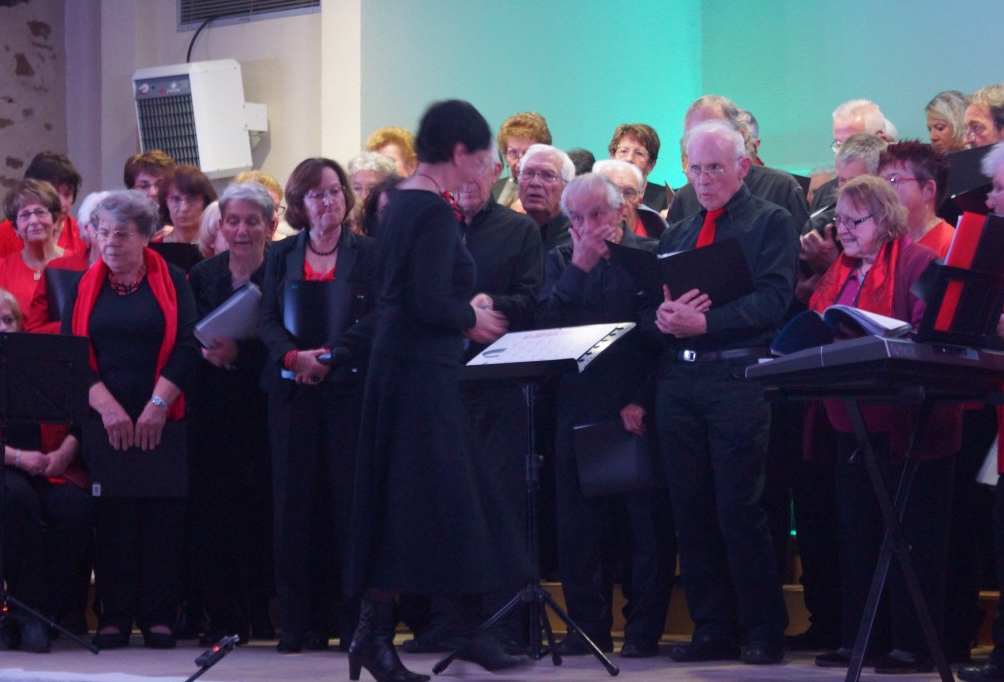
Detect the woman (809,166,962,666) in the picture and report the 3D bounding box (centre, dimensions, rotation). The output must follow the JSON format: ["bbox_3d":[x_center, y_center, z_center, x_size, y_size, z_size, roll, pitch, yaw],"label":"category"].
[{"bbox_3d":[1.186,0.250,6.699,0.490,1.542,0.400,-2,-4,36],"label":"woman"}]

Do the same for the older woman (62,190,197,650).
[{"bbox_3d":[-1.295,0.261,7.440,0.470,1.580,0.360,-1,-3,7],"label":"older woman"}]

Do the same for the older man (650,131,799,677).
[{"bbox_3d":[0.706,0.153,6.925,0.500,1.750,0.400,-2,-3,27],"label":"older man"}]

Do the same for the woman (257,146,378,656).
[{"bbox_3d":[-0.624,0.205,7.263,0.460,1.674,0.350,0,-3,-7],"label":"woman"}]

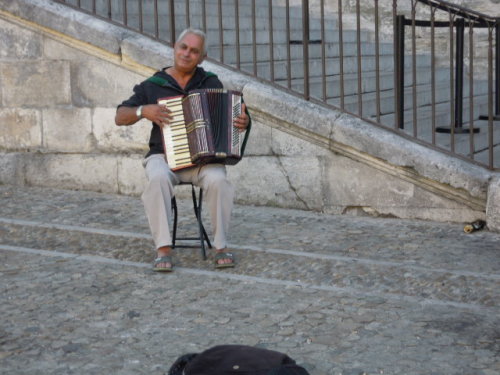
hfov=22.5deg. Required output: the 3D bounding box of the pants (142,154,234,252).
[{"bbox_3d":[-0.360,0.045,7.000,0.500,0.530,0.600,-2,7,-5],"label":"pants"}]

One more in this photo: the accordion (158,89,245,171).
[{"bbox_3d":[-0.258,-0.320,6.900,0.465,0.430,0.220,-5,-3,-1],"label":"accordion"}]

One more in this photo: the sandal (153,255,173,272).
[{"bbox_3d":[-0.465,0.391,6.800,0.110,0.085,0.280,-2,7,0],"label":"sandal"}]

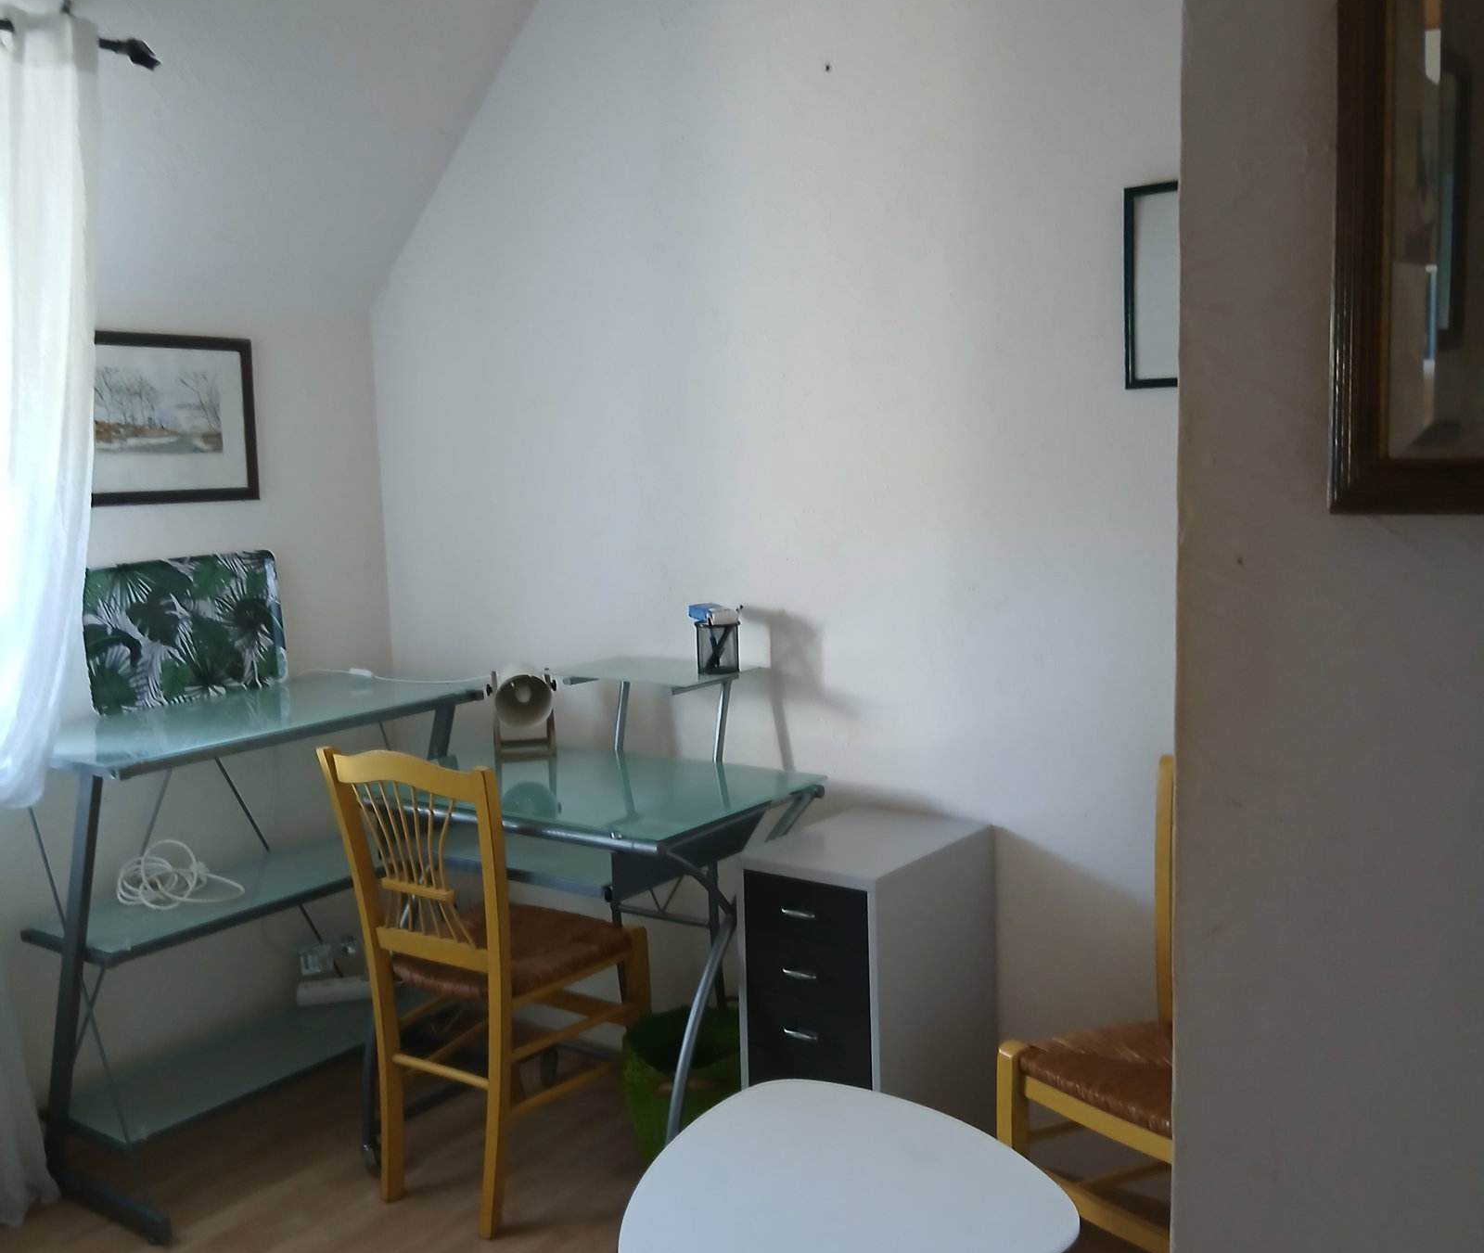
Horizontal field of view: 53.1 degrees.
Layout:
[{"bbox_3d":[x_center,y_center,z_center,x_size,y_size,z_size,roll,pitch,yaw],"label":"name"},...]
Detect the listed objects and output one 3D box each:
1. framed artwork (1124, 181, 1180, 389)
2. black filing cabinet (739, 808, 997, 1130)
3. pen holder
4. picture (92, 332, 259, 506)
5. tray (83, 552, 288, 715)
[{"bbox_3d":[0.767,-0.560,2.417,0.310,0.332,0.020,4,10,35],"label":"framed artwork"},{"bbox_3d":[0.241,0.717,2.754,0.283,0.657,0.393,4,10,35],"label":"black filing cabinet"},{"bbox_3d":[-0.048,0.041,3.033,0.090,0.100,0.090,4,10,35],"label":"pen holder"},{"bbox_3d":[-1.221,-0.428,3.104,0.022,0.352,0.510,4,10,35],"label":"picture"},{"bbox_3d":[-1.175,0.006,3.172,0.028,0.302,0.468,-1,7,35],"label":"tray"}]

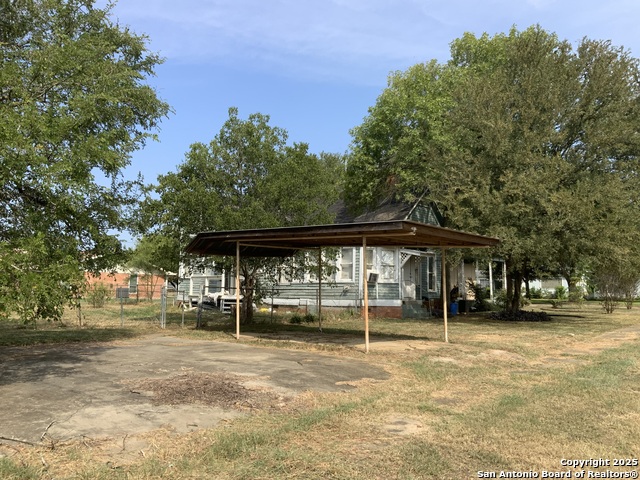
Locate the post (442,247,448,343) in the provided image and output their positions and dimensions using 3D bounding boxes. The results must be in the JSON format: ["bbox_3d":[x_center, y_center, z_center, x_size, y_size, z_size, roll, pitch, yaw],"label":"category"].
[{"bbox_3d":[3.191,1.393,13.631,0.080,2.450,0.080,-5,-7,44],"label":"post"}]

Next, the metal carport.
[{"bbox_3d":[0.297,1.191,14.043,7.390,2.850,3.940,-5,-7,44],"label":"metal carport"}]

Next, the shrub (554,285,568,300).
[{"bbox_3d":[21.070,4.580,46.781,1.200,1.380,1.200,0,-5,0],"label":"shrub"}]

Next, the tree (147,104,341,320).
[{"bbox_3d":[-2.883,-0.911,19.944,7.200,7.900,6.800,0,-5,0],"label":"tree"}]

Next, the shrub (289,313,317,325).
[{"bbox_3d":[-0.634,2.845,19.431,1.000,0.440,0.600,0,-5,0],"label":"shrub"}]

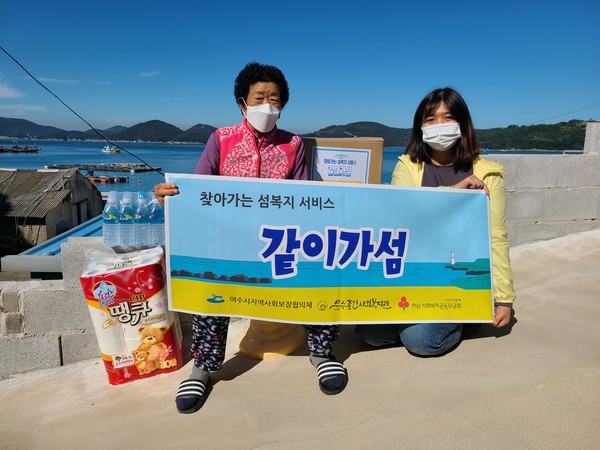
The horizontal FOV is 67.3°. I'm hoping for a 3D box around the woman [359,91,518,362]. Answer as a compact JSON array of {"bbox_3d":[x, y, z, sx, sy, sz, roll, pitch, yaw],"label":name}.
[{"bbox_3d":[0.520,-0.060,1.820,0.560,0.985,0.600,3,11,12],"label":"woman"}]

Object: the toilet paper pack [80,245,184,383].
[{"bbox_3d":[-0.661,0.360,1.820,0.292,0.460,0.210,-9,17,-14],"label":"toilet paper pack"}]

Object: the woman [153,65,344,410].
[{"bbox_3d":[-0.165,-0.008,1.630,0.650,1.150,0.580,0,10,-5],"label":"woman"}]

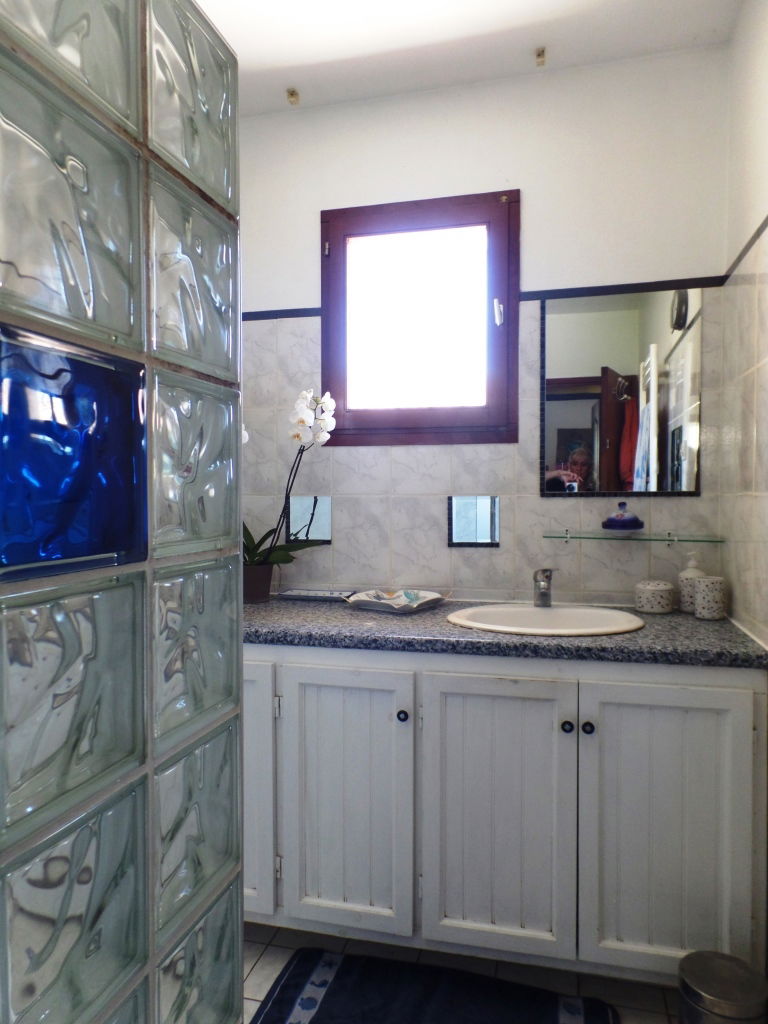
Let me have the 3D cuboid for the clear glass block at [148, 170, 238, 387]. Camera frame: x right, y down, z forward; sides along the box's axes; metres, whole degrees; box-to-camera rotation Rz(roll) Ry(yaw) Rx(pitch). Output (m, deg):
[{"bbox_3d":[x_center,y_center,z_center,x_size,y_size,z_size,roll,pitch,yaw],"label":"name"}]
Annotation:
[{"bbox_3d":[-0.240,-0.251,0.762,0.080,0.190,0.190,0,1,15],"label":"clear glass block"}]

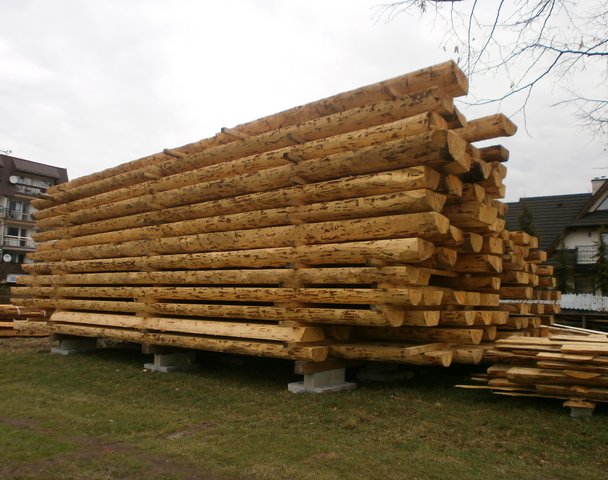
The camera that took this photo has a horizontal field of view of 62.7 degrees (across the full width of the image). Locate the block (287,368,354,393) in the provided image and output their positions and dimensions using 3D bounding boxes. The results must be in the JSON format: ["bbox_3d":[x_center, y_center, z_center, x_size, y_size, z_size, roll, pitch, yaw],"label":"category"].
[{"bbox_3d":[0.264,2.032,7.261,0.600,0.280,0.750,-4,-8,38],"label":"block"}]

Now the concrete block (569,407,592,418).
[{"bbox_3d":[3.318,2.022,5.964,0.230,0.140,0.340,-3,-7,30],"label":"concrete block"}]

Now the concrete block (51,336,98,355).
[{"bbox_3d":[-5.053,2.364,11.063,0.680,0.280,0.680,-4,-8,38],"label":"concrete block"}]

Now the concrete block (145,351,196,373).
[{"bbox_3d":[-2.365,2.174,8.957,0.640,0.280,0.700,-4,-8,38],"label":"concrete block"}]

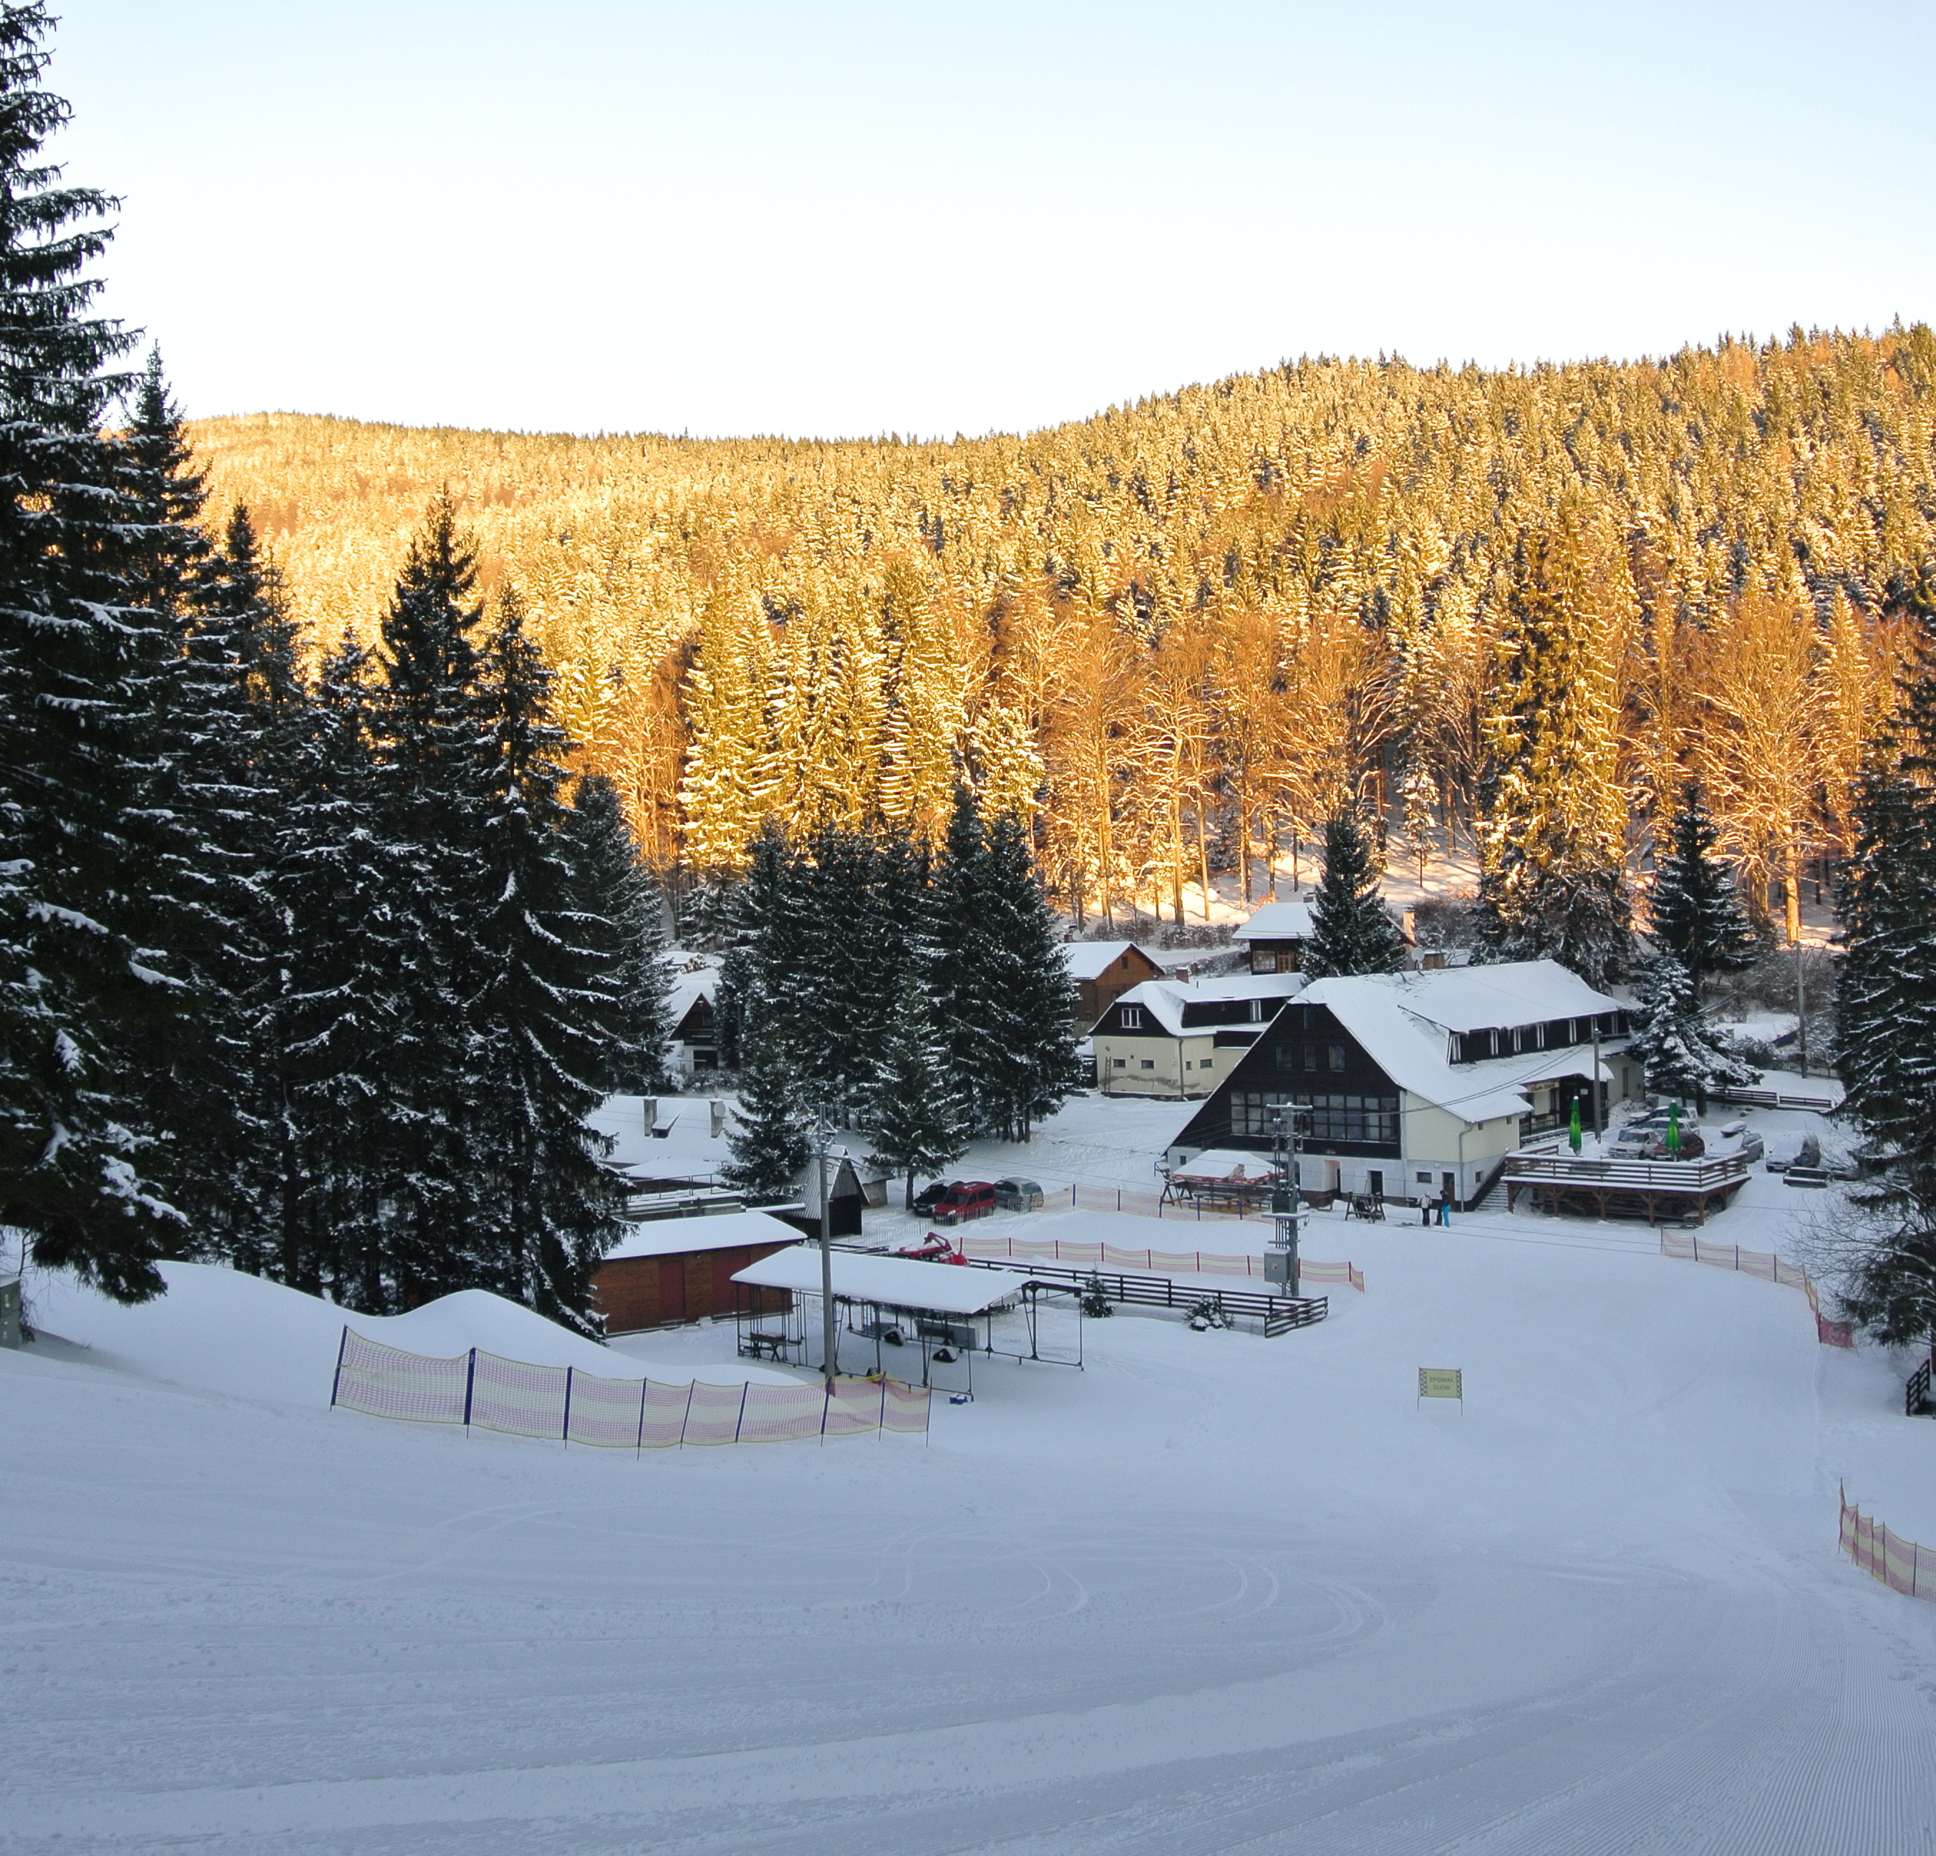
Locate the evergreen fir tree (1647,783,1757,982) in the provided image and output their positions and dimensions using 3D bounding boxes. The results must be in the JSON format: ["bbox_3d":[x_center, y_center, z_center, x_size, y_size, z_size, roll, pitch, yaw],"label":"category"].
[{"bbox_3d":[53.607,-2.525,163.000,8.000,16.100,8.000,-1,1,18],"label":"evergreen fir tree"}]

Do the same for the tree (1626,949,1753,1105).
[{"bbox_3d":[44.449,6.347,138.000,7.800,10.020,7.800,-1,1,18],"label":"tree"}]

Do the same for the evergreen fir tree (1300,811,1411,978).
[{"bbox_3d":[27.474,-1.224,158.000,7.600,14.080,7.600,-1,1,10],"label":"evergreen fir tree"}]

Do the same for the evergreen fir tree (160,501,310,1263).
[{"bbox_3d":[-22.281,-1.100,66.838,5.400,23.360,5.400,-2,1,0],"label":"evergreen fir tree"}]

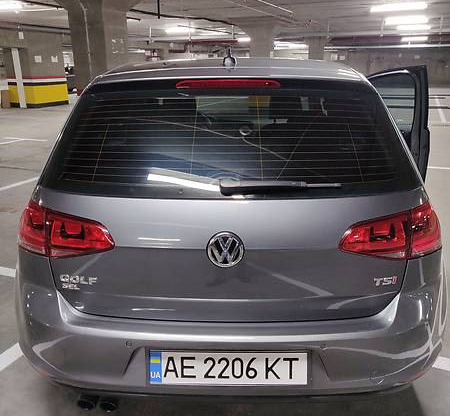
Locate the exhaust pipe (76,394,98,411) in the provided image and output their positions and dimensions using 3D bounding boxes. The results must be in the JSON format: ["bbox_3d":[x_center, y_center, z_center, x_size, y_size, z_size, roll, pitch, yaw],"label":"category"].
[{"bbox_3d":[-0.508,0.721,1.601,0.068,0.065,0.100,1,19,2],"label":"exhaust pipe"}]

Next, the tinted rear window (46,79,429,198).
[{"bbox_3d":[0.009,-0.239,1.517,1.300,0.450,0.090,1,-16,2],"label":"tinted rear window"}]

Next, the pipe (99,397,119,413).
[{"bbox_3d":[-0.428,0.724,1.592,0.068,0.065,0.100,1,19,2],"label":"pipe"}]

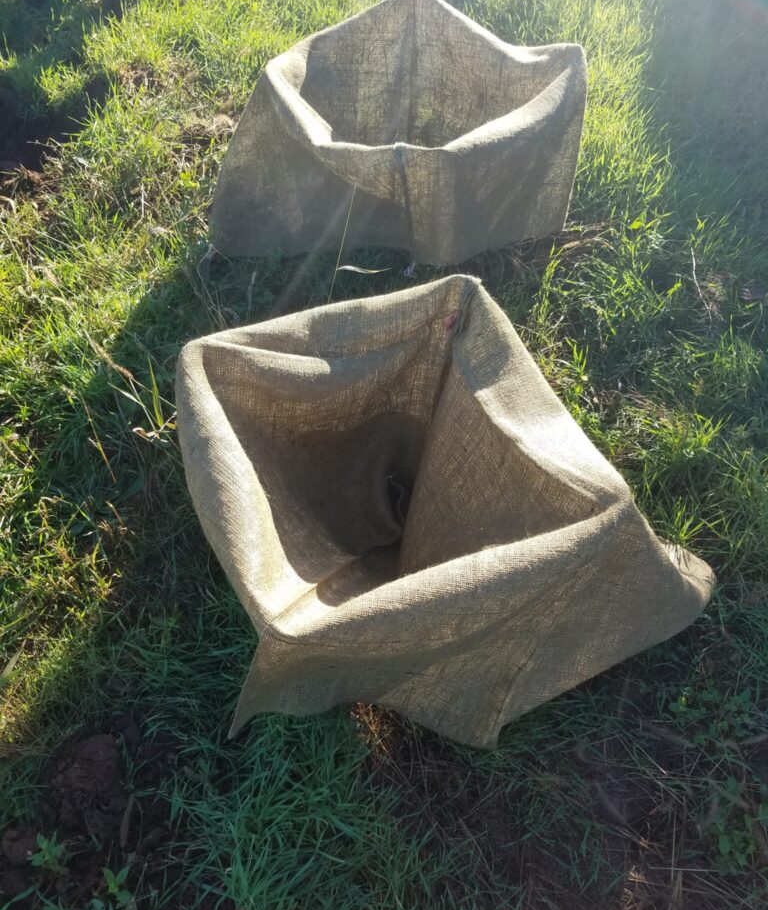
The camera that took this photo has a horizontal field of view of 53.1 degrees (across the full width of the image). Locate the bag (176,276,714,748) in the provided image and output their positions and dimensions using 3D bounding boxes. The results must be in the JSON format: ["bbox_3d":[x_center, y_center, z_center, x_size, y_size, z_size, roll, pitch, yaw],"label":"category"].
[{"bbox_3d":[0.070,0.065,1.176,0.700,0.320,0.620,-15,50,-13],"label":"bag"}]

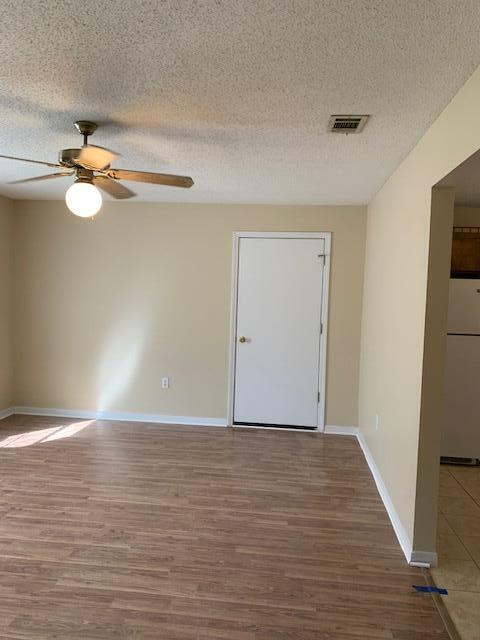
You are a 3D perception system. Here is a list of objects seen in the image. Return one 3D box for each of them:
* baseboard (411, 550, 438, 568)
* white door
[{"bbox_3d":[1.038,1.350,2.714,0.150,0.084,0.032,2,4,7],"label":"baseboard"},{"bbox_3d":[0.421,0.143,5.231,0.920,2.040,0.050,2,4,7],"label":"white door"}]

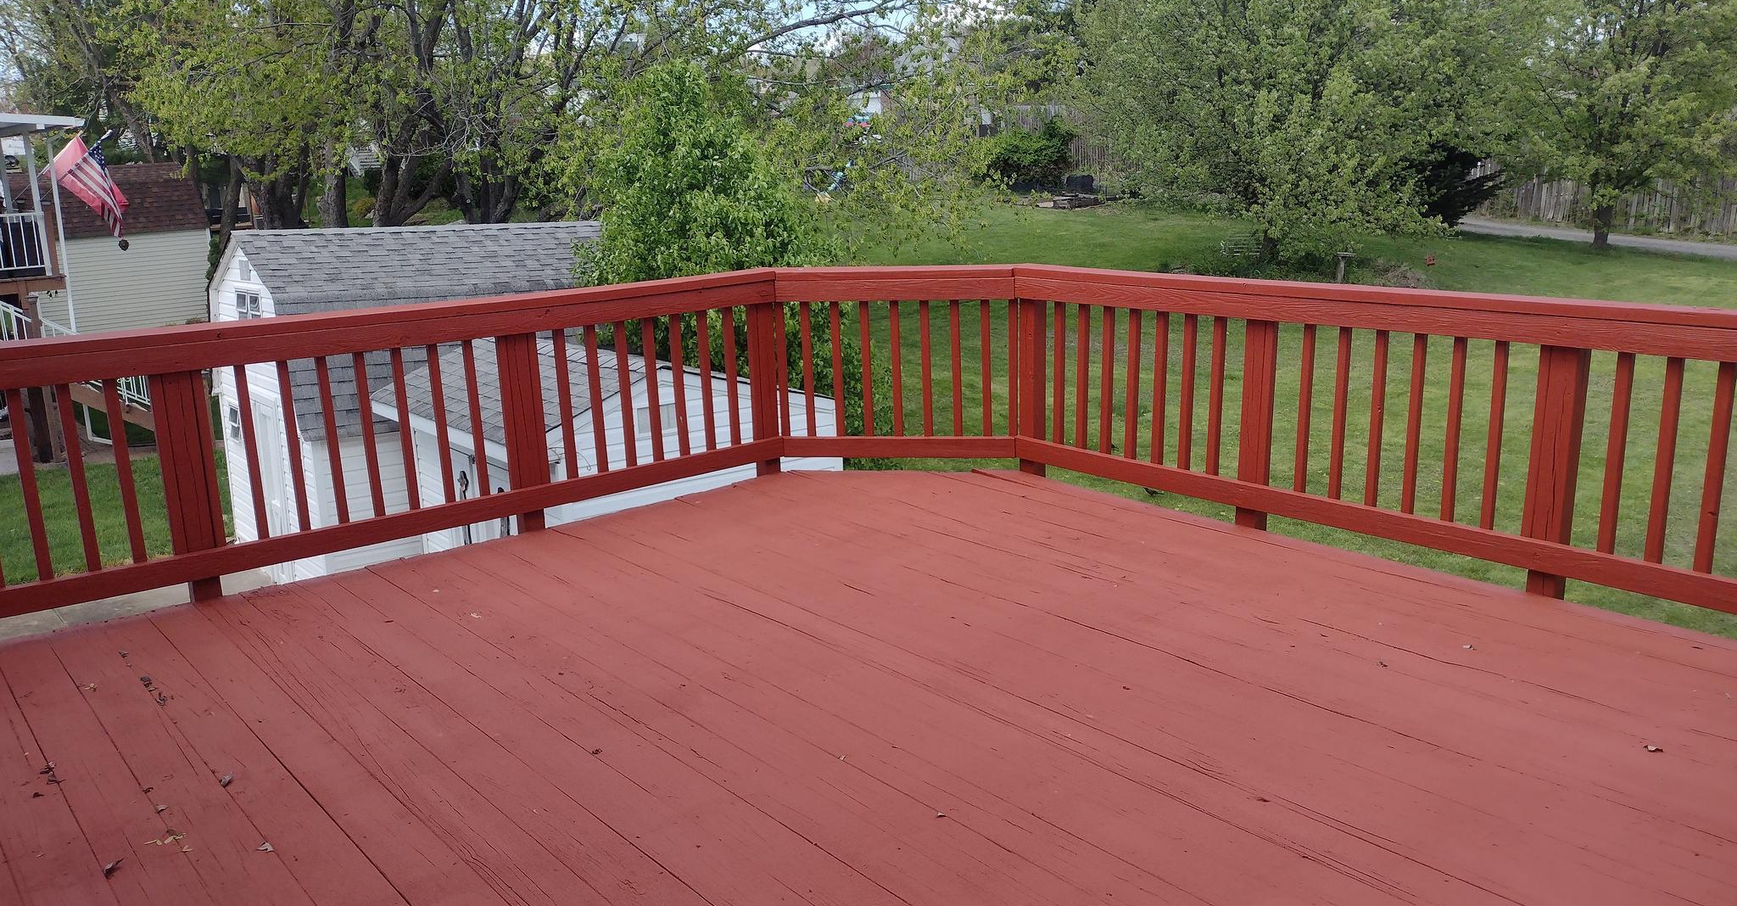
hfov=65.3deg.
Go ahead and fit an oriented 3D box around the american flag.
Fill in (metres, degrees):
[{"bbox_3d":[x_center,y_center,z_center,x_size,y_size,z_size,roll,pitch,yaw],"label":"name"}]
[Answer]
[{"bbox_3d":[-12.063,-4.102,21.000,0.920,1.550,0.280,-13,18,-40],"label":"american flag"}]

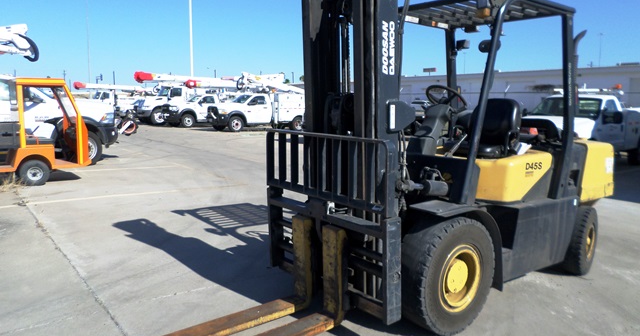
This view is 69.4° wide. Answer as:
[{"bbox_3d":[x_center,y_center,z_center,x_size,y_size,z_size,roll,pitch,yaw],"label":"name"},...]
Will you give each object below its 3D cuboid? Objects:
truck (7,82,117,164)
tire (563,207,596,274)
[{"bbox_3d":[-7.777,-1.014,10.096,6.300,2.050,2.050,-5,10,-36],"label":"truck"},{"bbox_3d":[2.455,0.678,4.399,0.670,0.670,0.190,-7,11,-43],"label":"tire"}]

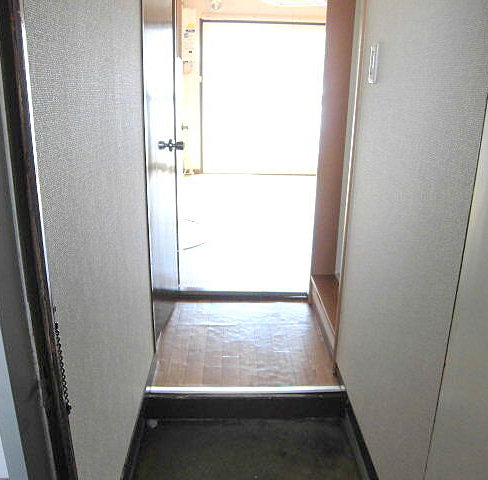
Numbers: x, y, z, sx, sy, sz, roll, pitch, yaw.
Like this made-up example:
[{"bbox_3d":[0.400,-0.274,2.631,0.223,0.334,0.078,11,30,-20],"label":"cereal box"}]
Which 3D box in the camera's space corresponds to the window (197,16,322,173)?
[{"bbox_3d":[0.329,-1.667,5.812,1.680,1.778,0.100,0,19,-1],"label":"window"}]

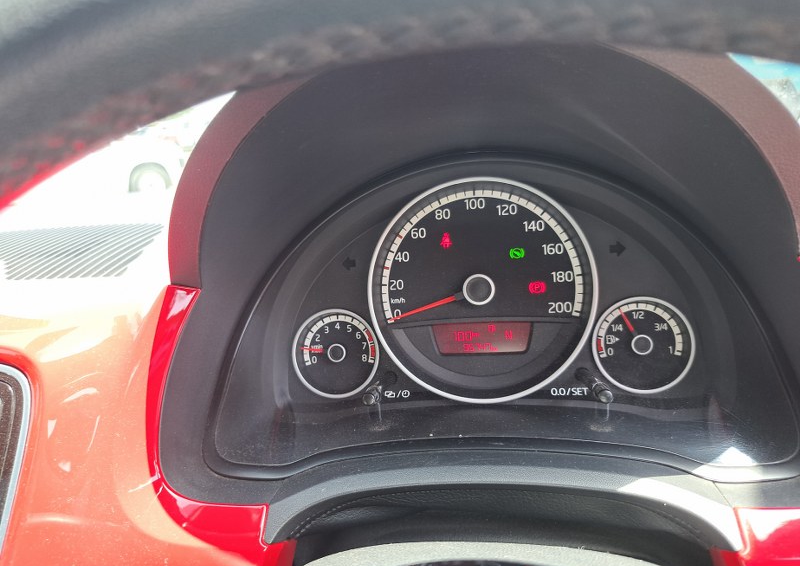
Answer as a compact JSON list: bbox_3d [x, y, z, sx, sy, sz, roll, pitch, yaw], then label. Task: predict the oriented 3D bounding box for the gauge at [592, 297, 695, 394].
[{"bbox_3d":[0.122,0.032,0.282,0.049,0.049,0.012,-3,-5,9],"label":"gauge"}]

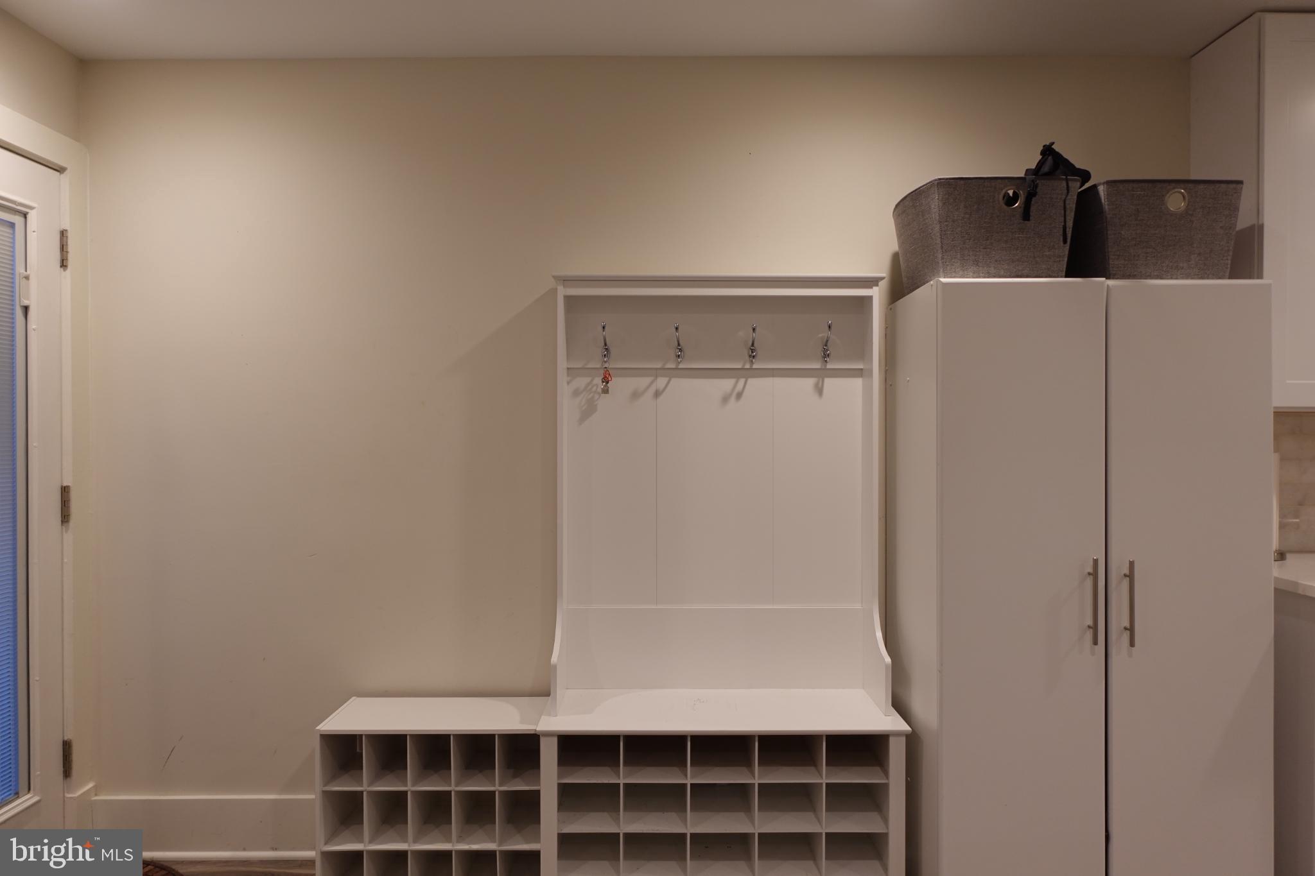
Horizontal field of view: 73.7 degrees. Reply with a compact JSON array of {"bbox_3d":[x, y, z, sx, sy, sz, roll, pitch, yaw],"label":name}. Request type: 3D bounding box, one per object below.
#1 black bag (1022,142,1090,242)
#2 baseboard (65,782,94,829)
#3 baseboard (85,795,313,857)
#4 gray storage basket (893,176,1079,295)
[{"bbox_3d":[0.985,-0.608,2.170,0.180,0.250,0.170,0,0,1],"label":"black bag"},{"bbox_3d":[-1.724,1.165,2.617,0.045,0.235,0.110,0,0,0],"label":"baseboard"},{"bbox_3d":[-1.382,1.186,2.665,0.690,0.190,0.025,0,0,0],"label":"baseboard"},{"bbox_3d":[0.902,-0.537,2.450,0.374,0.274,0.385,0,0,0],"label":"gray storage basket"}]

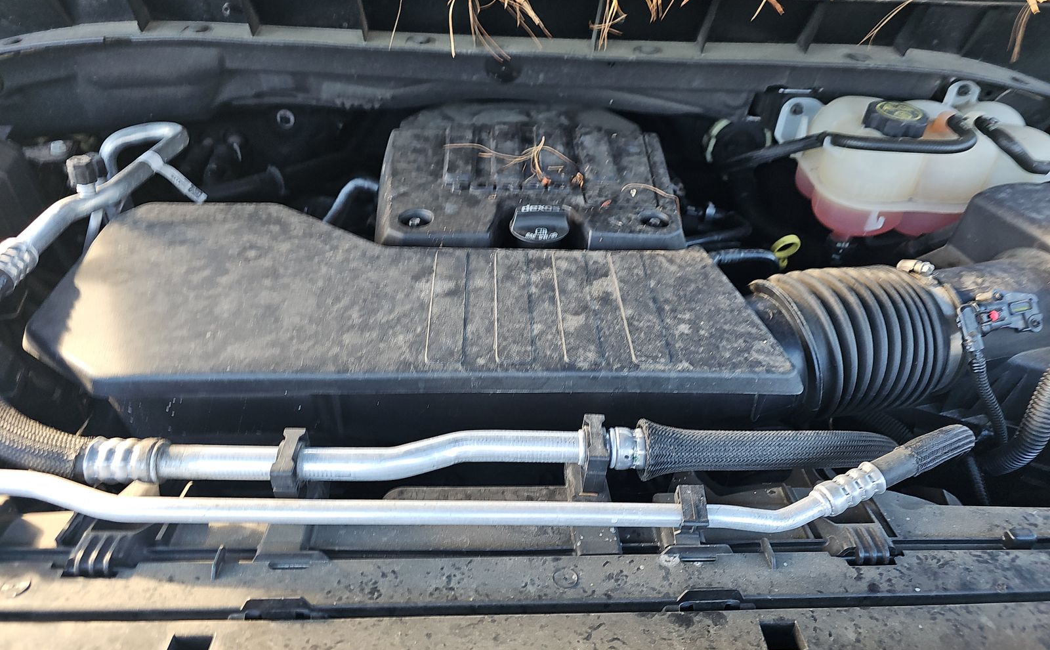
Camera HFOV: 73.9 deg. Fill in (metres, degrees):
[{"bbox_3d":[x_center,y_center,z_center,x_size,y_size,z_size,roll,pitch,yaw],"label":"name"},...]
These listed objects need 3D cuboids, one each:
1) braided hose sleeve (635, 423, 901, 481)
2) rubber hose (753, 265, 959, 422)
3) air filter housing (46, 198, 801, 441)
[{"bbox_3d":[0.160,0.082,0.457,0.178,0.039,0.037,0,41,-4],"label":"braided hose sleeve"},{"bbox_3d":[0.291,0.014,0.620,0.140,0.122,0.122,-8,42,-13],"label":"rubber hose"},{"bbox_3d":[-0.091,0.009,0.628,0.600,0.125,0.235,0,41,-4],"label":"air filter housing"}]

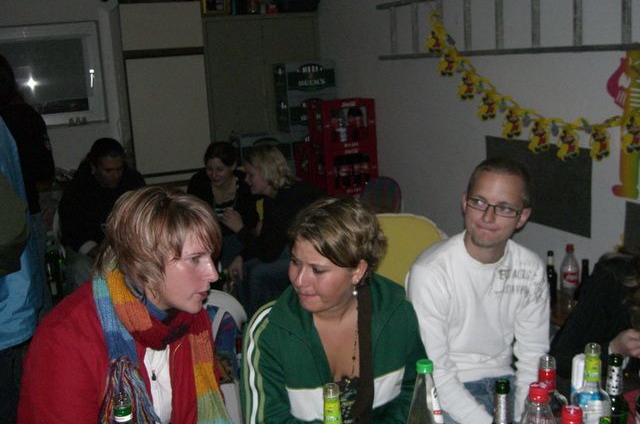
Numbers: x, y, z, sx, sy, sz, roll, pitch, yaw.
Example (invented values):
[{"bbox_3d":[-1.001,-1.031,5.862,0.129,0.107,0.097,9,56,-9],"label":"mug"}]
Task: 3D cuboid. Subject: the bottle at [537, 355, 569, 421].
[{"bbox_3d":[0.427,0.411,1.320,0.077,0.295,0.077,-3,12,0],"label":"bottle"}]

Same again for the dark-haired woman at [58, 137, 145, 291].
[{"bbox_3d":[-1.030,0.220,3.710,0.550,1.230,0.800,-11,14,-33],"label":"dark-haired woman"}]

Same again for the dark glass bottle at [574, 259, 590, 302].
[{"bbox_3d":[1.187,0.338,3.146,0.066,0.255,0.066,-3,12,0],"label":"dark glass bottle"}]

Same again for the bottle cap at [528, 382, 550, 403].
[{"bbox_3d":[0.340,0.279,1.085,0.030,0.019,0.030,-3,12,1],"label":"bottle cap"}]

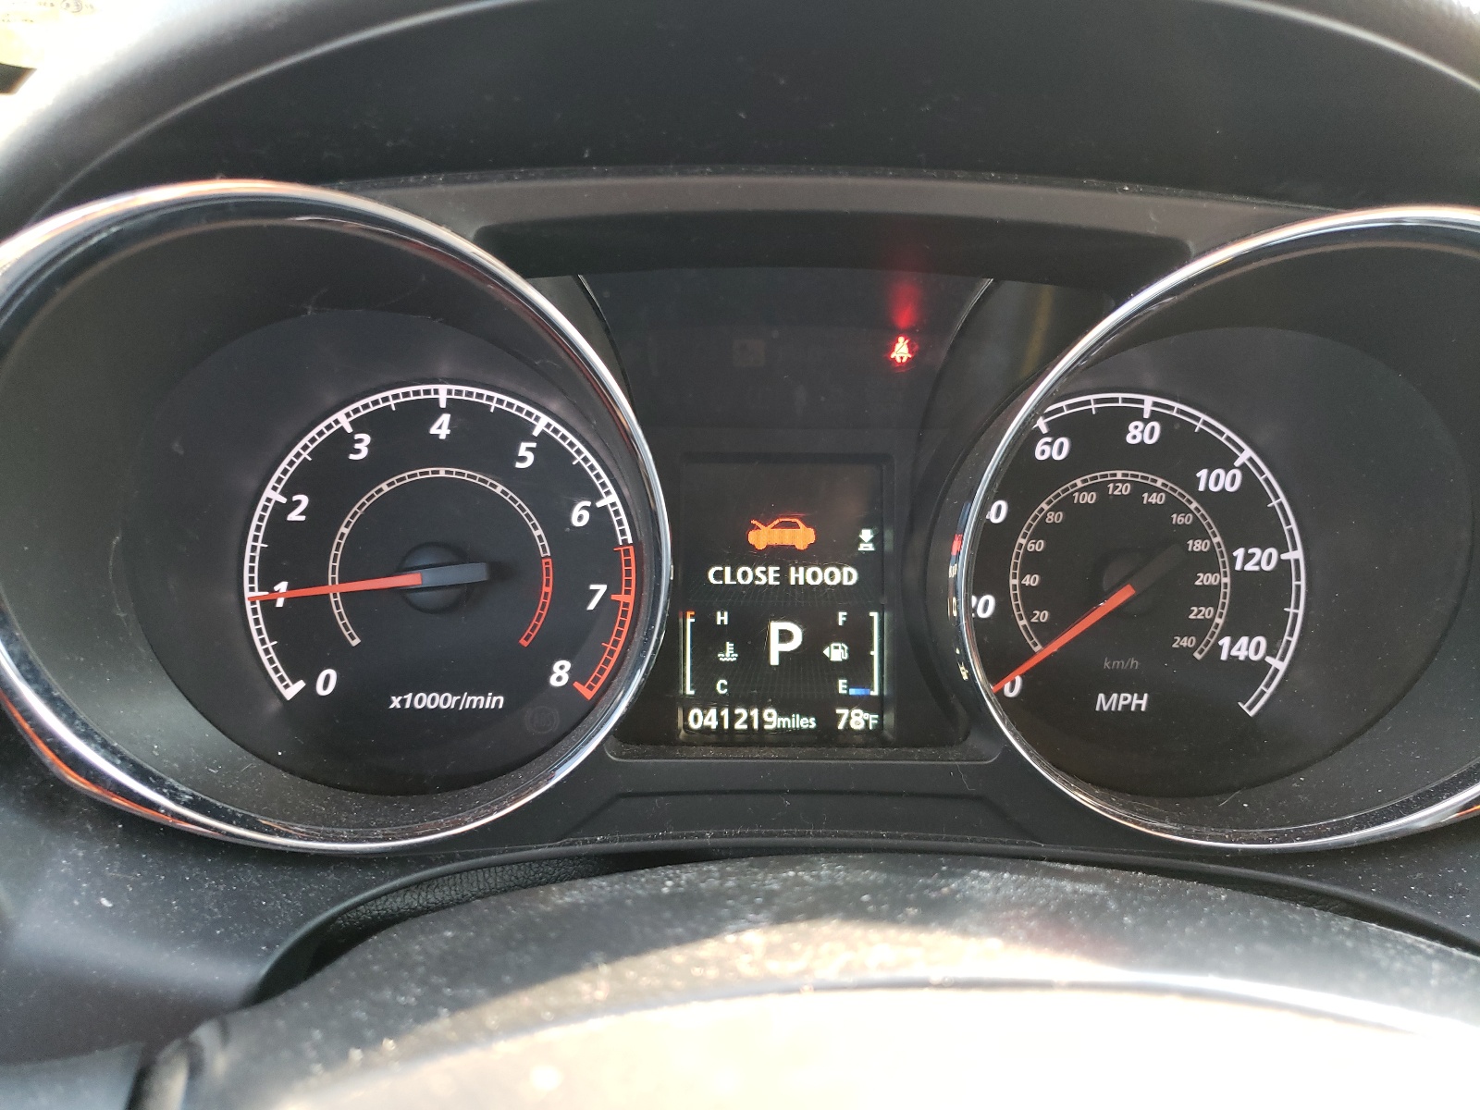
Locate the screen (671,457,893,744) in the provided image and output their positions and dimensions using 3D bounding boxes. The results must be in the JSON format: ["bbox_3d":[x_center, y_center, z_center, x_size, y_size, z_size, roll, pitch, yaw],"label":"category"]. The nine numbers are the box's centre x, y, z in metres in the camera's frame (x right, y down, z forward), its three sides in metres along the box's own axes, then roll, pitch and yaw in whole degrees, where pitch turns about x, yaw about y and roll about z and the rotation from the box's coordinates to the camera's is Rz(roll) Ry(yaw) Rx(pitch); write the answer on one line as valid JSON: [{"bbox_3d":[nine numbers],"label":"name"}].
[{"bbox_3d":[0.012,0.012,0.310,0.058,0.078,0.010,0,-2,-3],"label":"screen"}]

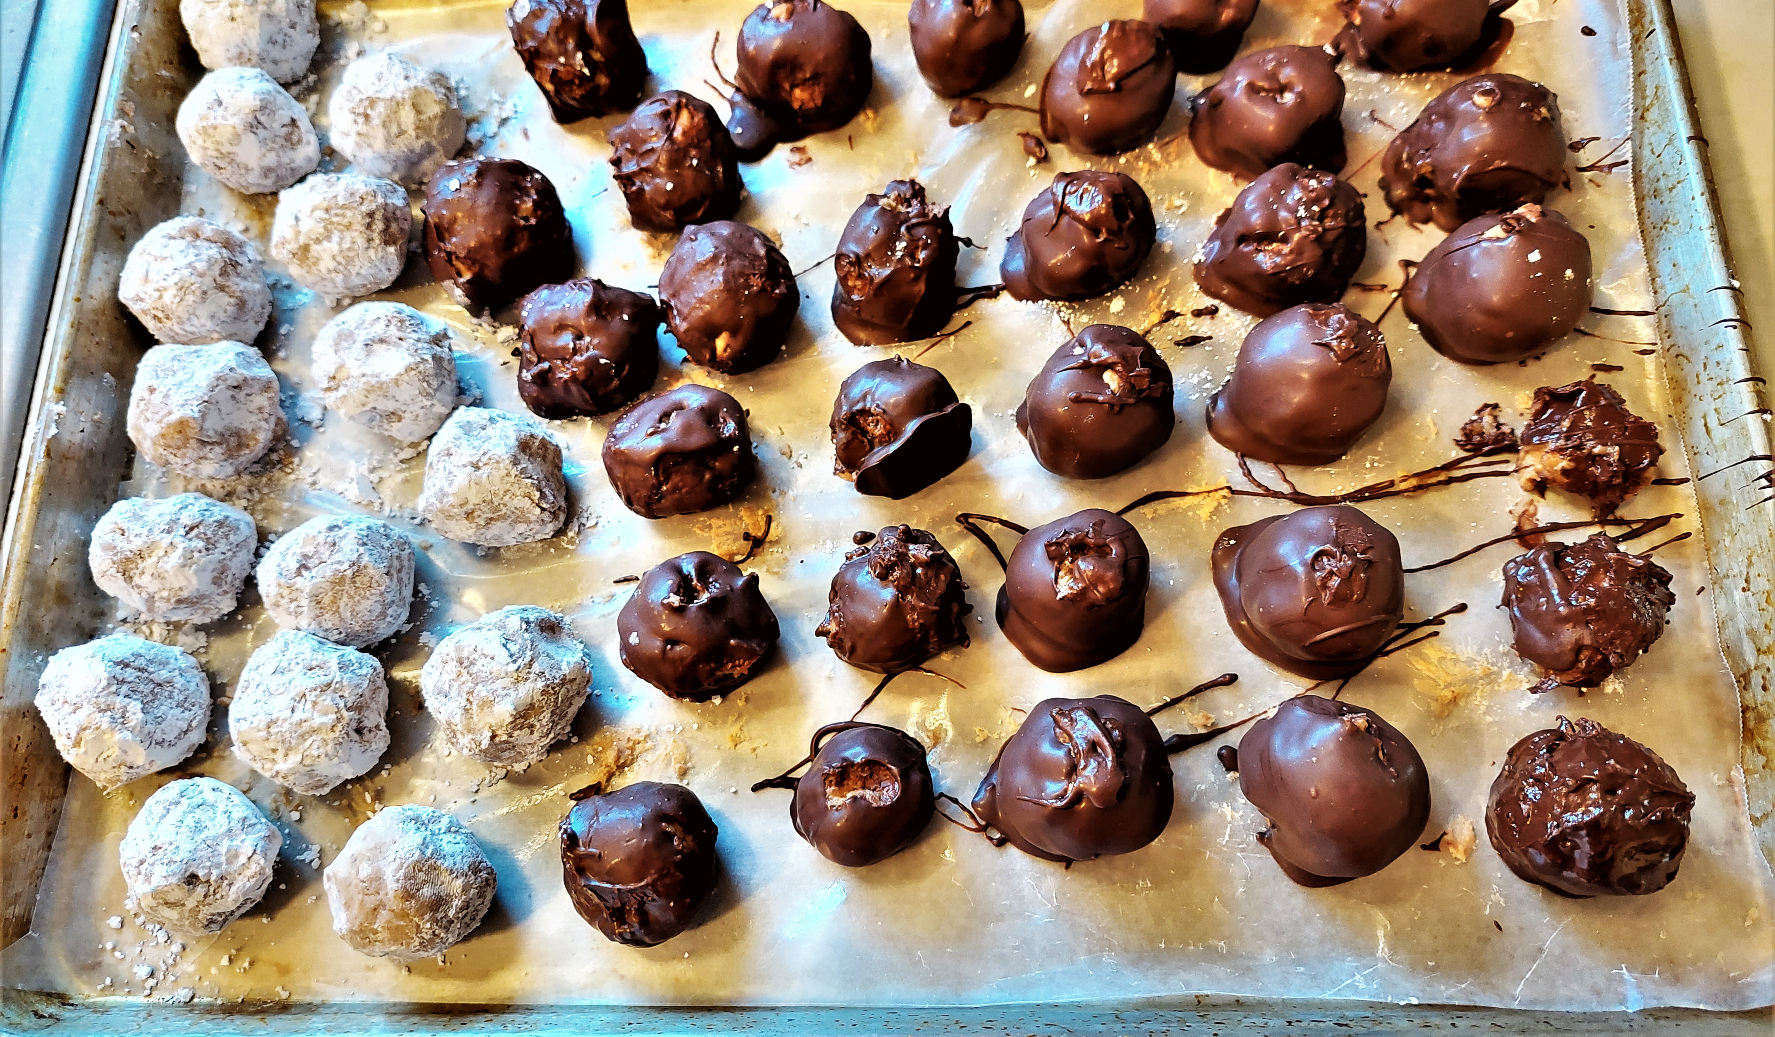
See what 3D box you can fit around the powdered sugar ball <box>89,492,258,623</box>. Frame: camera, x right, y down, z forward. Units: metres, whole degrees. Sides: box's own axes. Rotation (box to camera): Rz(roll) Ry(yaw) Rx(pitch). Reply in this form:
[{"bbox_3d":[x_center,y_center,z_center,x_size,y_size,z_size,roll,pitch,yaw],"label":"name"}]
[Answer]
[{"bbox_3d":[-0.186,0.010,0.320,0.039,0.031,0.035,0,72,1],"label":"powdered sugar ball"}]

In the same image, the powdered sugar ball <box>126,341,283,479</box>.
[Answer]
[{"bbox_3d":[-0.185,-0.029,0.334,0.037,0.034,0.038,0,72,1],"label":"powdered sugar ball"}]

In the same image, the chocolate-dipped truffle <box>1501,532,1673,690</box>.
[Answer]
[{"bbox_3d":[0.175,0.023,0.309,0.039,0.034,0.039,-1,72,1],"label":"chocolate-dipped truffle"}]

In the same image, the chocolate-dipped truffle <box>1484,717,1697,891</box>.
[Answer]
[{"bbox_3d":[0.163,0.067,0.287,0.042,0.038,0.041,-1,72,1],"label":"chocolate-dipped truffle"}]

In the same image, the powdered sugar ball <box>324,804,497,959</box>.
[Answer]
[{"bbox_3d":[-0.112,0.085,0.289,0.038,0.033,0.035,0,72,1],"label":"powdered sugar ball"}]

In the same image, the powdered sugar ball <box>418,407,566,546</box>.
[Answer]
[{"bbox_3d":[-0.102,-0.011,0.320,0.037,0.033,0.036,0,72,1],"label":"powdered sugar ball"}]

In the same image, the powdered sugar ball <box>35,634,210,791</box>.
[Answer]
[{"bbox_3d":[-0.190,0.048,0.306,0.038,0.035,0.038,0,72,1],"label":"powdered sugar ball"}]

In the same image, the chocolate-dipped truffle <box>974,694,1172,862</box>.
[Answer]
[{"bbox_3d":[0.044,0.062,0.293,0.047,0.035,0.040,0,70,1],"label":"chocolate-dipped truffle"}]

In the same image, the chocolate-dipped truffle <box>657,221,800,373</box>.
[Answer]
[{"bbox_3d":[-0.044,-0.061,0.339,0.039,0.035,0.043,0,70,1],"label":"chocolate-dipped truffle"}]

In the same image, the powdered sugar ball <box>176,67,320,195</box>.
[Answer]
[{"bbox_3d":[-0.188,-0.114,0.362,0.038,0.034,0.037,0,70,1],"label":"powdered sugar ball"}]

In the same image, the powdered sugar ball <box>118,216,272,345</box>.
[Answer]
[{"bbox_3d":[-0.194,-0.067,0.346,0.039,0.034,0.037,0,72,1],"label":"powdered sugar ball"}]

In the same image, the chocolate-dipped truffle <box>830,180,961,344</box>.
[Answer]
[{"bbox_3d":[0.002,-0.071,0.340,0.036,0.040,0.046,-1,72,1],"label":"chocolate-dipped truffle"}]

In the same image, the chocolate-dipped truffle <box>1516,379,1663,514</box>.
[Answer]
[{"bbox_3d":[0.184,-0.019,0.323,0.034,0.029,0.036,0,70,1],"label":"chocolate-dipped truffle"}]

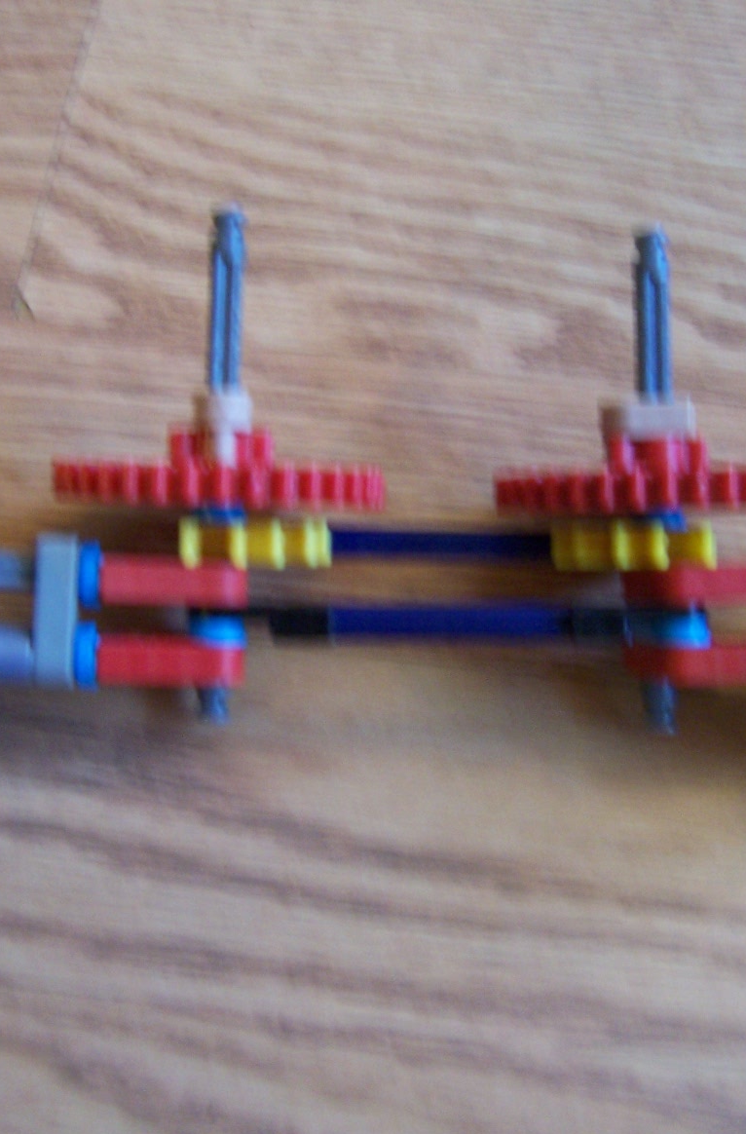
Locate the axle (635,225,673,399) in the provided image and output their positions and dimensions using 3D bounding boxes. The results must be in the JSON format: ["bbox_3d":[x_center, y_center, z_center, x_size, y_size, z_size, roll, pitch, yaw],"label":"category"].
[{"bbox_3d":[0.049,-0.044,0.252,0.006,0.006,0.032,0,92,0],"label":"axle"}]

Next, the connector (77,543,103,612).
[{"bbox_3d":[-0.047,0.001,0.239,0.004,0.011,0.011,2,90,-8],"label":"connector"}]

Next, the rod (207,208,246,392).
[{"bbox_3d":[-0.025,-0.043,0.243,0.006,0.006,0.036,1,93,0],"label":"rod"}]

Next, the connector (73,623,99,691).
[{"bbox_3d":[-0.048,0.015,0.242,0.004,0.010,0.010,1,90,-9],"label":"connector"}]

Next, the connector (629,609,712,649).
[{"bbox_3d":[0.050,0.010,0.241,0.013,0.013,0.006,0,92,0],"label":"connector"}]

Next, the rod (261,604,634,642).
[{"bbox_3d":[0.012,0.009,0.237,0.060,0.006,0.006,0,90,-2],"label":"rod"}]

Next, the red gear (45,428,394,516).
[{"bbox_3d":[-0.026,-0.017,0.244,0.056,0.056,0.013,1,93,0],"label":"red gear"}]

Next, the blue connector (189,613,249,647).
[{"bbox_3d":[-0.026,0.011,0.246,0.010,0.010,0.004,1,93,0],"label":"blue connector"}]

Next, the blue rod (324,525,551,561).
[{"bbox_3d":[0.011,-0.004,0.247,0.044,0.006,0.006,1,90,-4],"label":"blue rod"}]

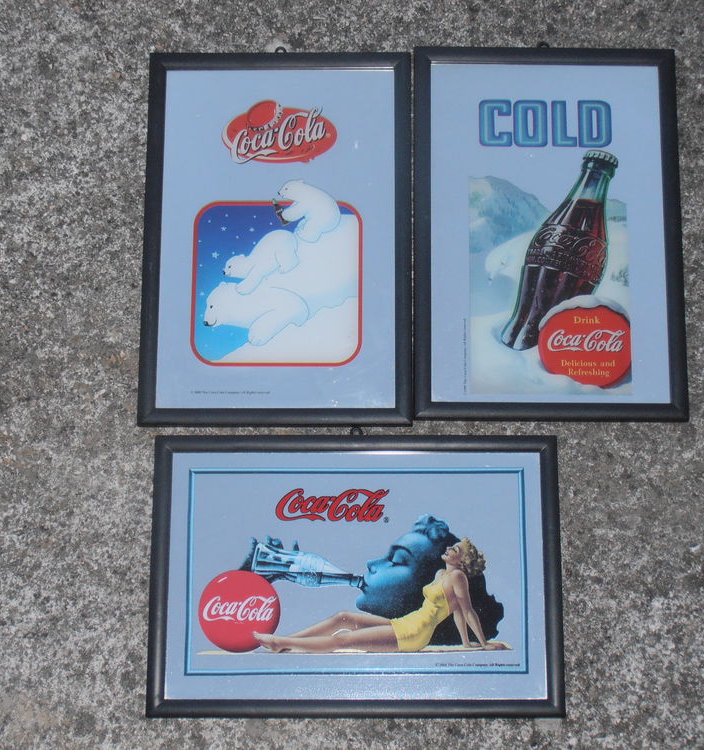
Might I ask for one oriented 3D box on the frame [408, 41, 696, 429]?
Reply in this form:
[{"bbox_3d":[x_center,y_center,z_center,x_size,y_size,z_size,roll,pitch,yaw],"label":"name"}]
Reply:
[{"bbox_3d":[0.161,-0.119,1.351,0.220,0.015,0.320,0,77,0],"label":"frame"}]

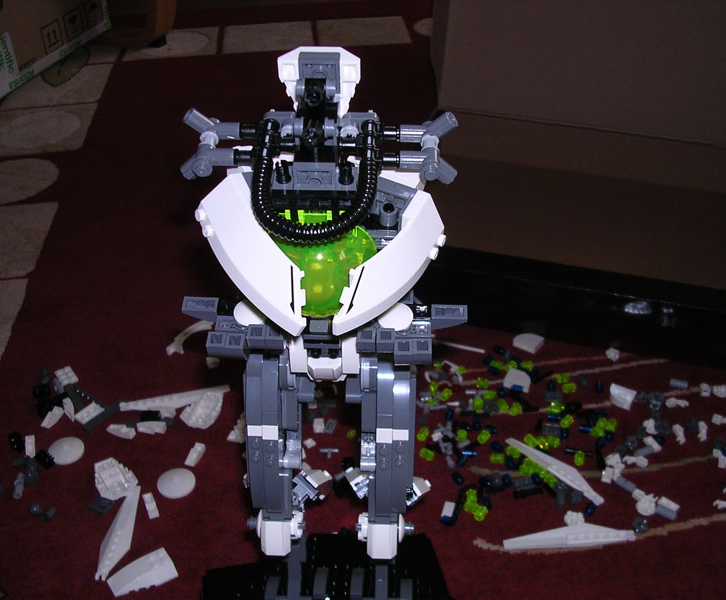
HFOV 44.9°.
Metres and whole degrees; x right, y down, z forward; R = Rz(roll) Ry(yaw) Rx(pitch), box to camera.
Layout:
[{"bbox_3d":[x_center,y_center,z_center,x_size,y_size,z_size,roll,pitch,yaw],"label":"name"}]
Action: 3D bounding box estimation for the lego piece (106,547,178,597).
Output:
[{"bbox_3d":[-0.159,0.197,0.636,0.047,0.011,0.030,-18,37,-26],"label":"lego piece"}]

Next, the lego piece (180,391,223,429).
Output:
[{"bbox_3d":[-0.144,0.098,0.788,0.032,0.014,0.044,4,37,8],"label":"lego piece"}]

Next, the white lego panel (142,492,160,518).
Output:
[{"bbox_3d":[-0.171,0.165,0.706,0.008,0.004,0.024,-16,38,-18],"label":"white lego panel"}]

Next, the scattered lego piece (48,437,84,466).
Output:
[{"bbox_3d":[-0.256,0.129,0.756,0.032,0.007,0.032,-10,37,-11],"label":"scattered lego piece"}]

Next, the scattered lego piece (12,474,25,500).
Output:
[{"bbox_3d":[-0.278,0.151,0.711,0.009,0.007,0.021,-7,33,-10],"label":"scattered lego piece"}]

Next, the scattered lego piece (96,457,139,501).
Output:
[{"bbox_3d":[-0.202,0.147,0.723,0.032,0.014,0.043,-21,40,-24],"label":"scattered lego piece"}]

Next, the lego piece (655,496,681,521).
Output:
[{"bbox_3d":[0.238,0.163,0.686,0.016,0.009,0.015,25,44,31],"label":"lego piece"}]

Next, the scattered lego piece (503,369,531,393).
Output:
[{"bbox_3d":[0.144,0.075,0.817,0.024,0.007,0.022,14,41,20],"label":"scattered lego piece"}]

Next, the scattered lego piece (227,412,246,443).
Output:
[{"bbox_3d":[-0.104,0.114,0.777,0.028,0.010,0.026,8,39,12],"label":"scattered lego piece"}]

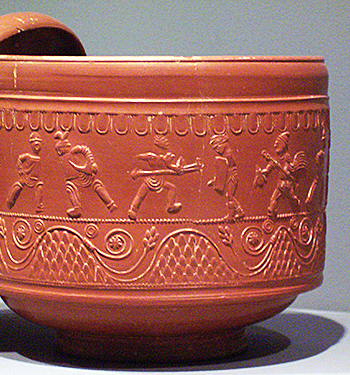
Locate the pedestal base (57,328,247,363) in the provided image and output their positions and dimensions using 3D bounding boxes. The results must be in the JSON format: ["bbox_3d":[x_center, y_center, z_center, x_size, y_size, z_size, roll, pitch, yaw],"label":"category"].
[{"bbox_3d":[-0.014,0.086,1.119,0.112,0.014,0.112,0,5,0],"label":"pedestal base"}]

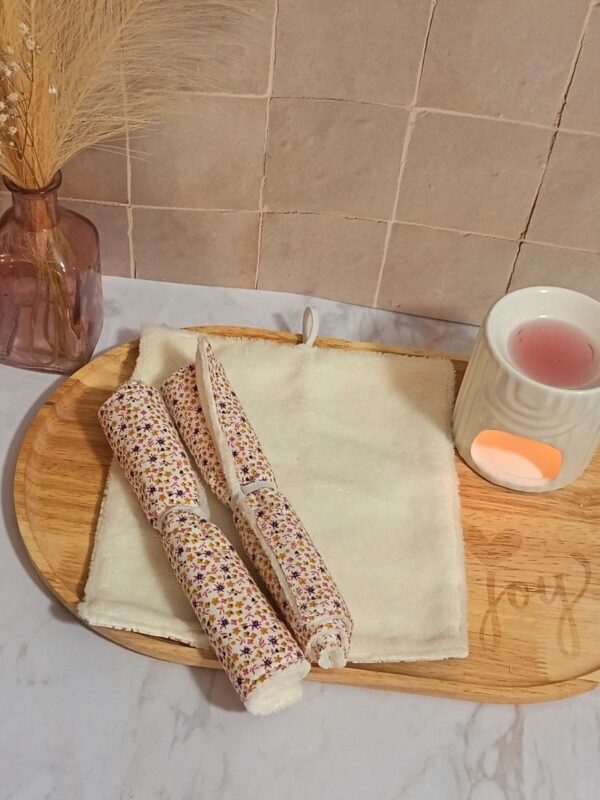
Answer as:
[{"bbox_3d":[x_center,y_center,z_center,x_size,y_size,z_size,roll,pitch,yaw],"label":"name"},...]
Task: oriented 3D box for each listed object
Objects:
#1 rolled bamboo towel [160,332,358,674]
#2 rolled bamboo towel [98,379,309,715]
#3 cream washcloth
[{"bbox_3d":[-0.030,0.064,0.733,0.040,0.050,0.240,-18,53,-20],"label":"rolled bamboo towel"},{"bbox_3d":[-0.067,0.085,0.710,0.044,0.044,0.246,-19,52,-21],"label":"rolled bamboo towel"},{"bbox_3d":[-0.008,0.053,0.778,0.245,0.014,0.258,6,49,-1],"label":"cream washcloth"}]

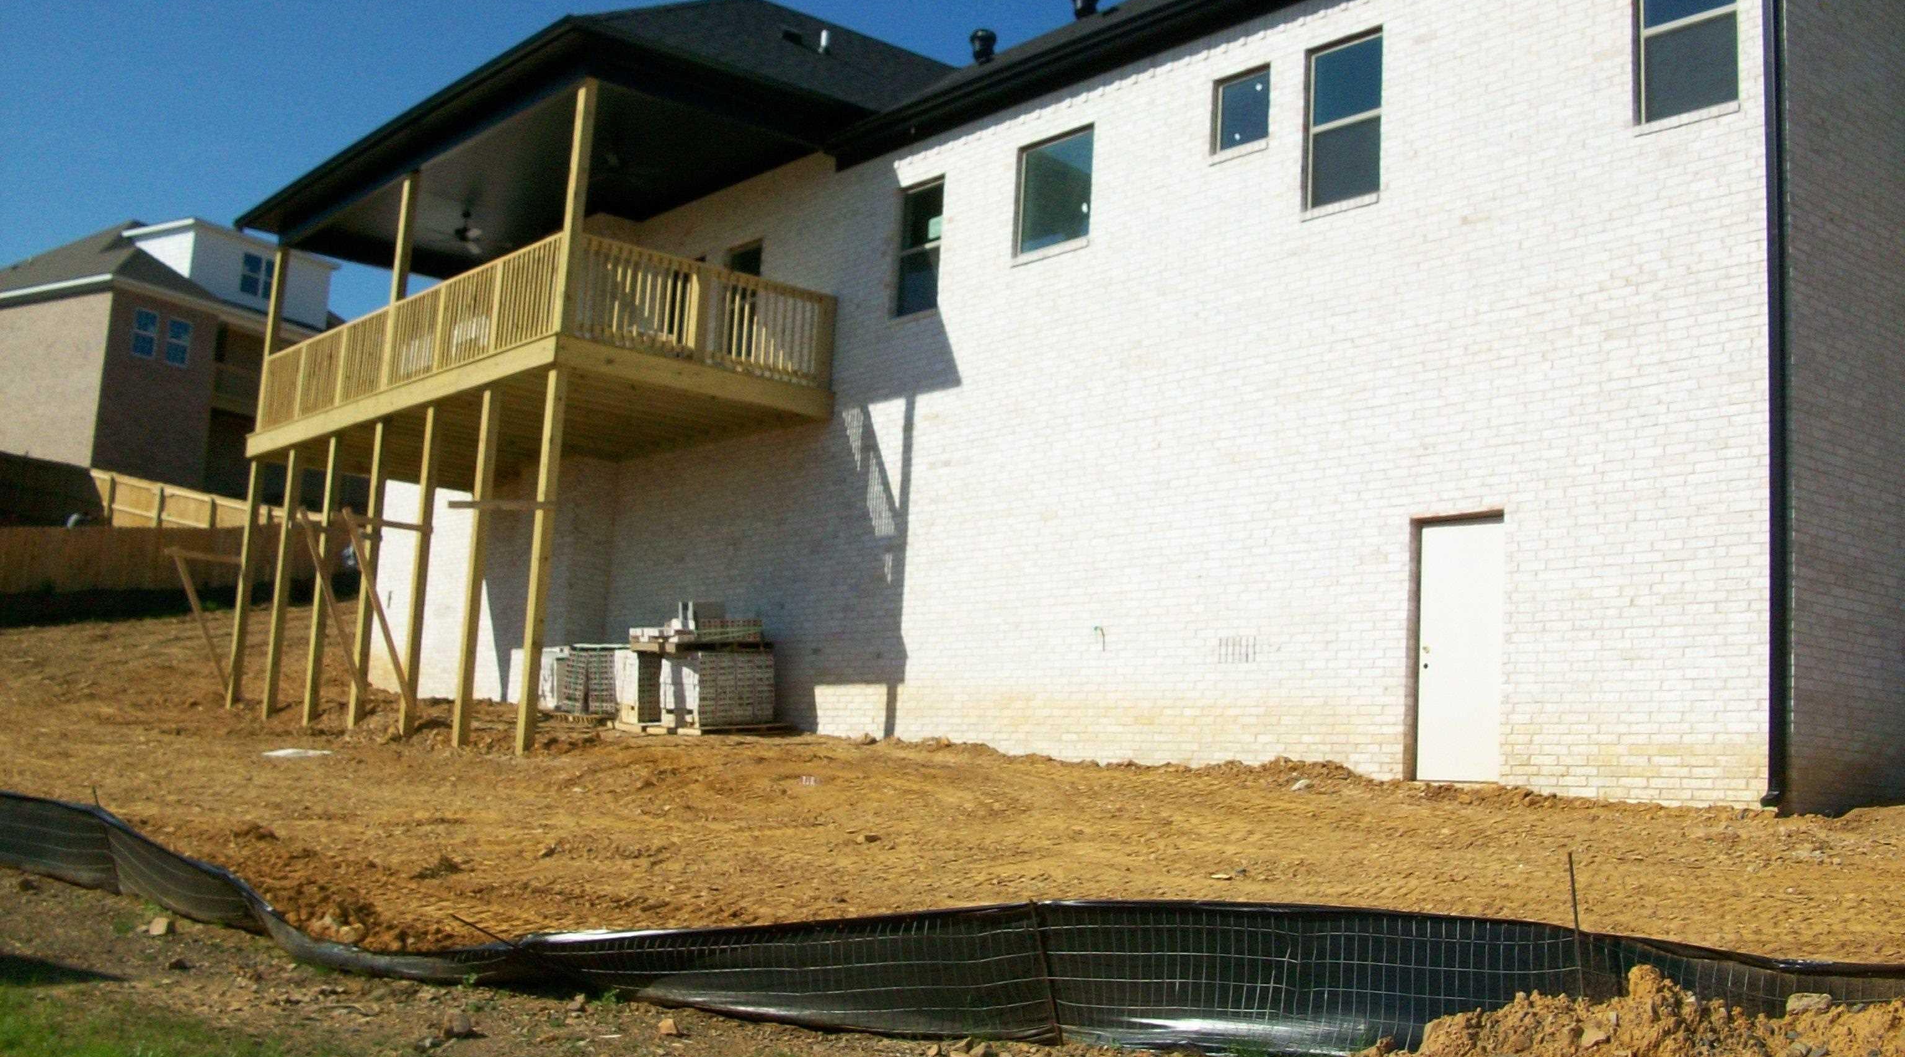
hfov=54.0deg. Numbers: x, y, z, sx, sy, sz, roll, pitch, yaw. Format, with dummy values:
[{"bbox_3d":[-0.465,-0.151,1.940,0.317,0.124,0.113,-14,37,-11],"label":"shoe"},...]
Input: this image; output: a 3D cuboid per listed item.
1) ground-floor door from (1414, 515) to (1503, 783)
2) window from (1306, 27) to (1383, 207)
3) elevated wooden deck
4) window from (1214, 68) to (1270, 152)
[{"bbox_3d":[3.969,0.937,14.654,0.110,2.090,0.890,10,-10,-39],"label":"ground-floor door"},{"bbox_3d":[3.423,-3.533,16.240,0.110,1.510,0.870,10,-10,-39],"label":"window"},{"bbox_3d":[-5.755,-1.835,24.288,3.541,1.428,9.622,10,-10,-39],"label":"elevated wooden deck"},{"bbox_3d":[2.691,-3.834,17.207,0.110,0.740,0.710,10,-10,-39],"label":"window"}]

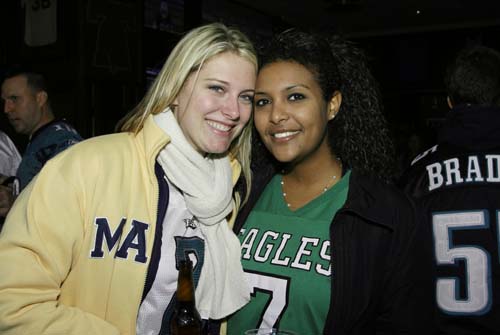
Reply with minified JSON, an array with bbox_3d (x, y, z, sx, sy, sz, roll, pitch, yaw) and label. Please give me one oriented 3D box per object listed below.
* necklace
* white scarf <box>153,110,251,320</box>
[{"bbox_3d":[0.121,0.028,1.140,0.125,0.105,0.115,7,4,21],"label":"necklace"},{"bbox_3d":[-0.092,0.087,1.110,0.170,0.380,0.180,-6,3,-20],"label":"white scarf"}]

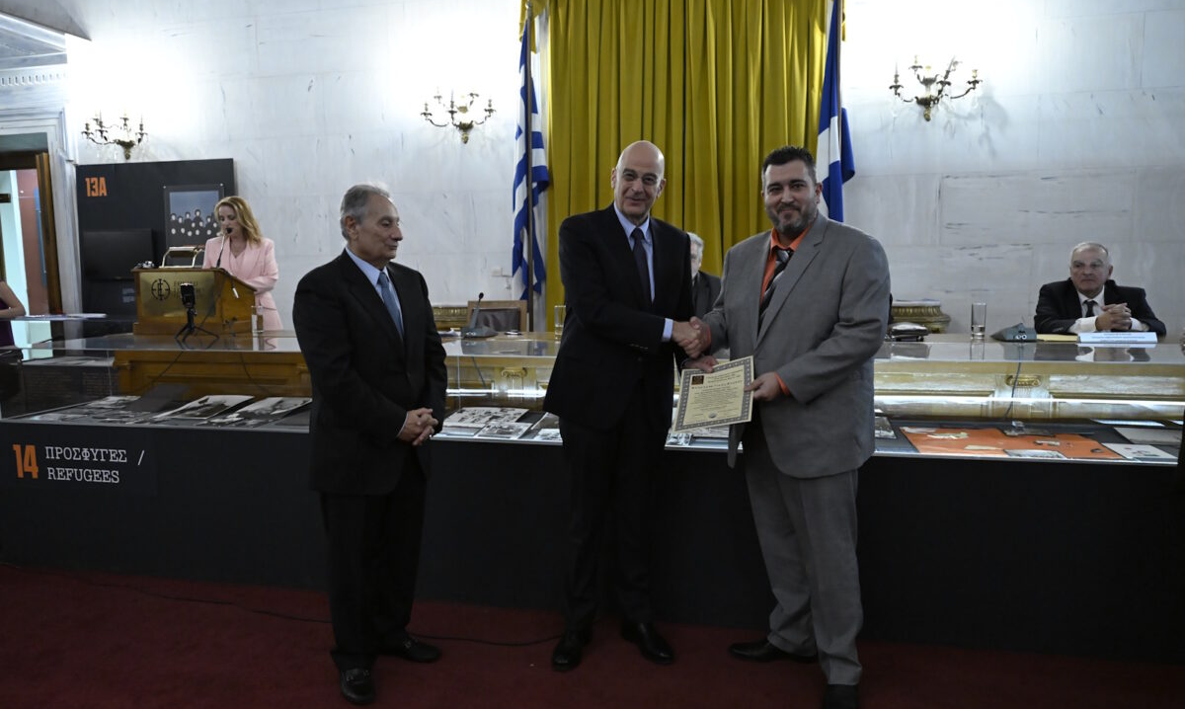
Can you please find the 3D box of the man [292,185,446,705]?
[{"bbox_3d":[-0.748,0.279,2.641,0.430,1.660,0.510,4,6,42],"label":"man"}]

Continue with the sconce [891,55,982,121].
[{"bbox_3d":[2.147,-1.658,4.956,0.520,0.365,0.280,1,5,12],"label":"sconce"}]

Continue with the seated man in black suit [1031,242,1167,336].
[{"bbox_3d":[2.504,0.085,3.923,0.600,1.260,0.750,1,5,12],"label":"seated man in black suit"}]

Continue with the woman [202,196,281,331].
[{"bbox_3d":[-2.290,-0.182,5.167,0.480,1.680,0.400,0,5,8],"label":"woman"}]

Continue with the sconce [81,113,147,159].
[{"bbox_3d":[-3.785,-1.724,6.263,0.520,0.365,0.280,1,5,12],"label":"sconce"}]

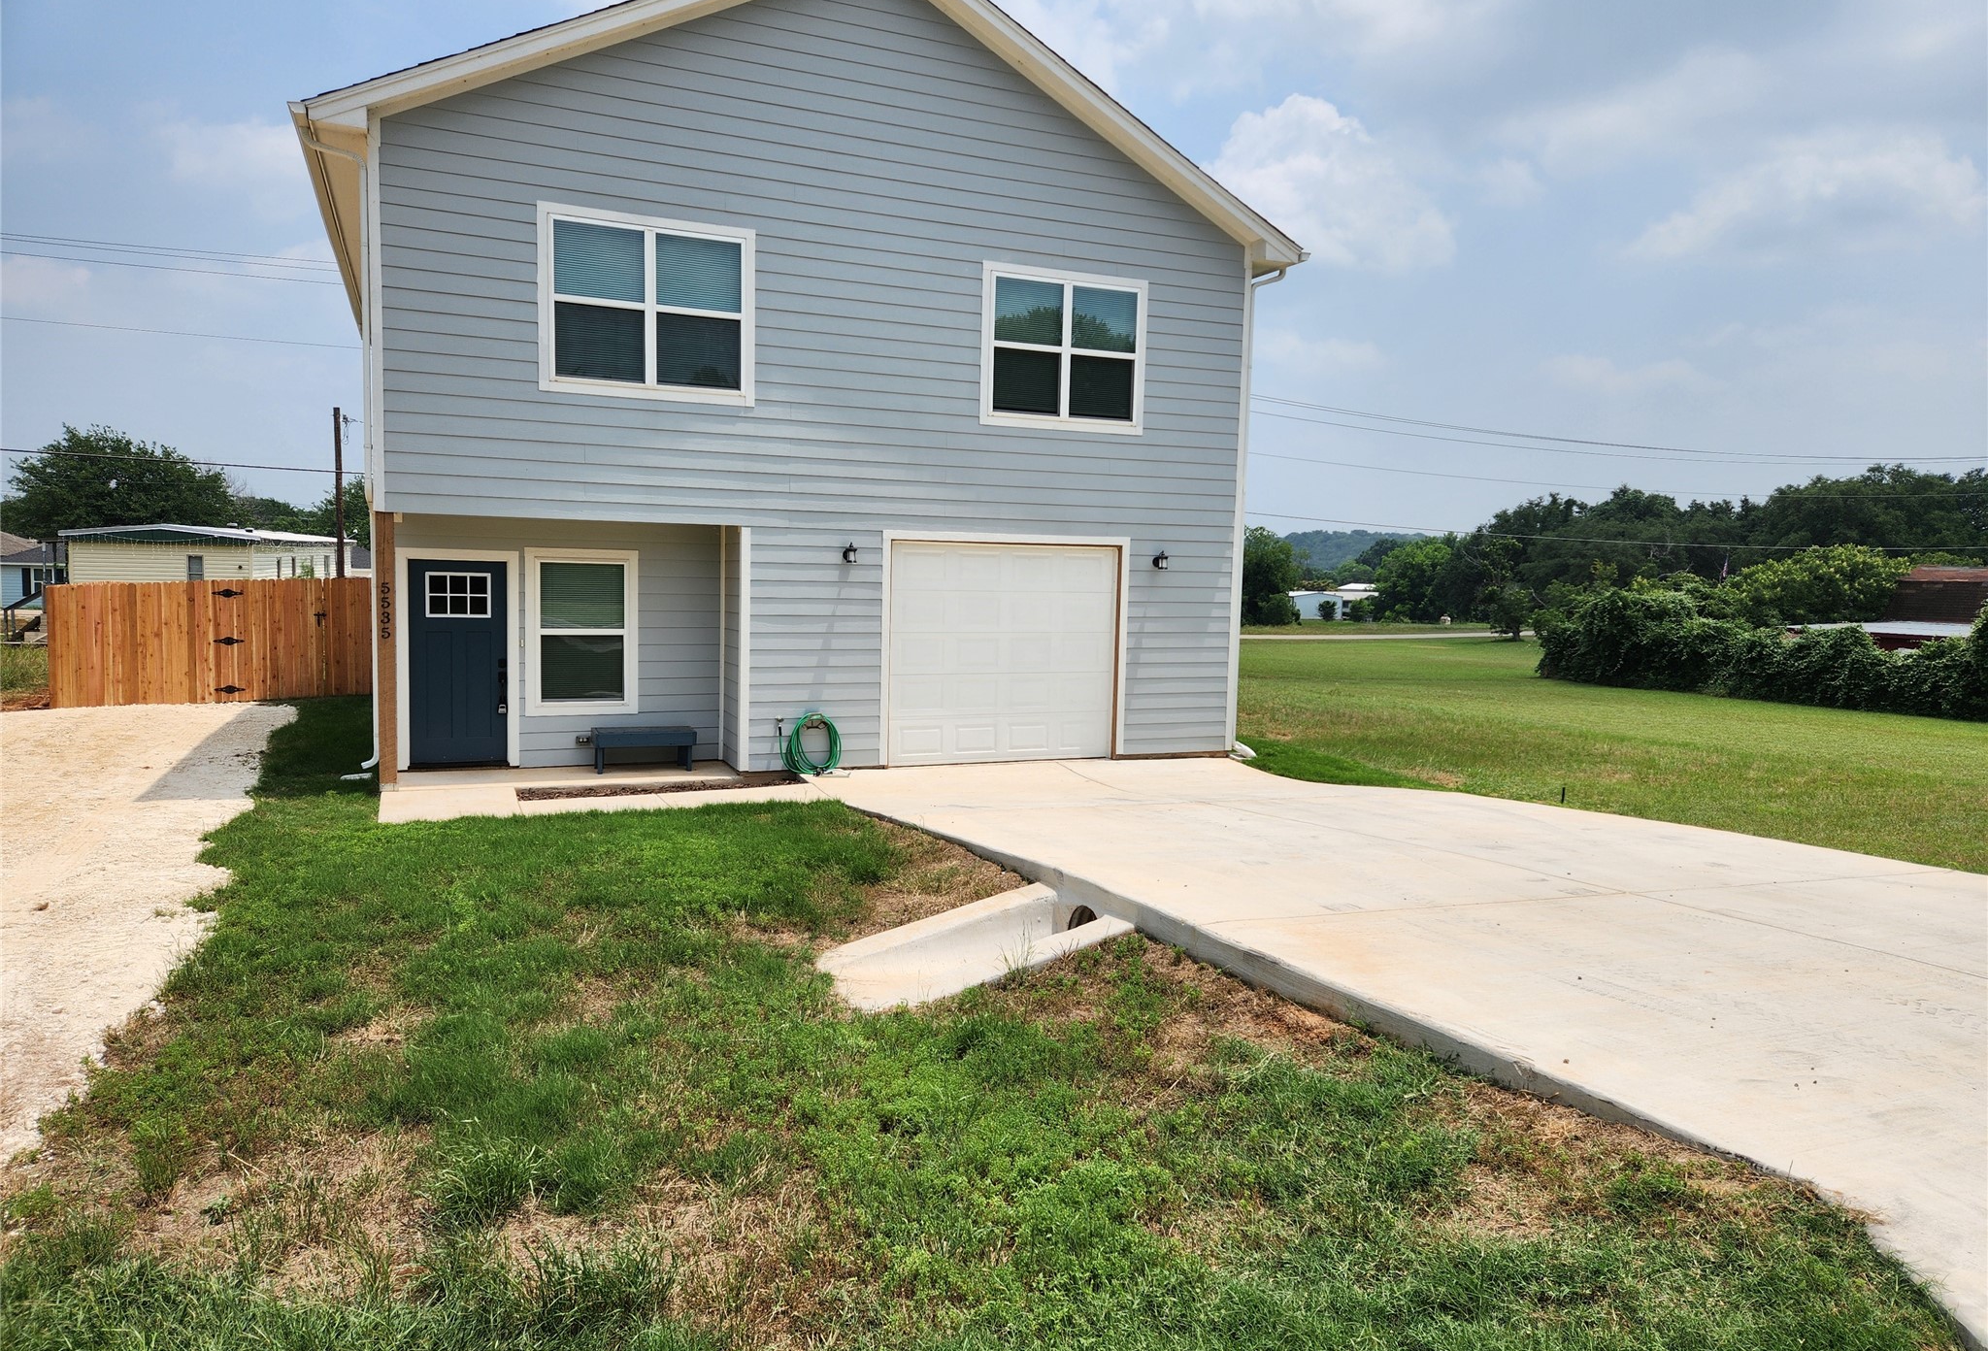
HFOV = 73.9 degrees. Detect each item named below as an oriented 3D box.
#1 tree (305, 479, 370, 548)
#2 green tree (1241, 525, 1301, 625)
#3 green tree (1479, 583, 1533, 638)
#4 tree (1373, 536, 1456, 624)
[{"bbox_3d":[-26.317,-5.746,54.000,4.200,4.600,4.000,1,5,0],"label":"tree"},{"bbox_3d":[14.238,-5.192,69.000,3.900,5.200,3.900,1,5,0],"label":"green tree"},{"bbox_3d":[22.858,-2.879,59.000,2.500,2.500,2.400,1,5,0],"label":"green tree"},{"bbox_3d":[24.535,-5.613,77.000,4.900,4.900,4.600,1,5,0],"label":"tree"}]

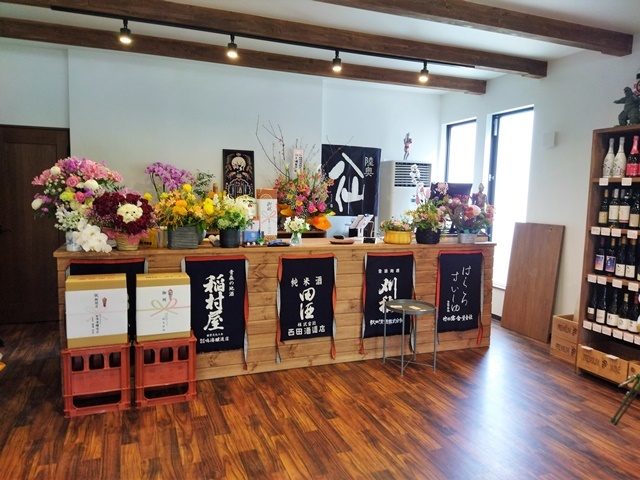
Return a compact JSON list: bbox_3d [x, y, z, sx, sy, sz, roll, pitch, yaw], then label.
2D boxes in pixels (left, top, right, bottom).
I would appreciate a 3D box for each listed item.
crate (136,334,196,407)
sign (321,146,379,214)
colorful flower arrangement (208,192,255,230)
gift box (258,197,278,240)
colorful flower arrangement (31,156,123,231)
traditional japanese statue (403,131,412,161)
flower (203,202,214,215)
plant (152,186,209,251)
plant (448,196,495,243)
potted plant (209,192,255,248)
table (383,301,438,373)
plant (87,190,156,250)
[{"bbox_3d":[-1.063,0.872,3.436,0.383,0.420,0.265,-1,6,-22],"label":"crate"},{"bbox_3d":[0.379,-0.752,6.313,0.820,0.890,0.040,-1,6,-23],"label":"sign"},{"bbox_3d":[-0.701,-0.226,3.955,0.350,0.300,0.300,-1,6,-23],"label":"colorful flower arrangement"},{"bbox_3d":[-0.437,-0.188,4.234,0.155,0.430,0.110,-1,6,-23],"label":"gift box"},{"bbox_3d":[-1.654,-0.317,3.417,0.562,0.504,0.450,-1,6,-22],"label":"colorful flower arrangement"},{"bbox_3d":[1.202,-1.280,6.817,0.130,0.385,0.120,-1,7,-27],"label":"traditional japanese statue"},{"bbox_3d":[-0.871,-0.246,3.900,0.095,0.095,0.090,-1,5,-22],"label":"flower"},{"bbox_3d":[-1.042,-0.175,3.742,0.390,0.464,0.340,-1,6,-22],"label":"plant"},{"bbox_3d":[1.461,-0.199,4.845,0.430,0.430,0.350,-1,6,-23],"label":"plant"},{"bbox_3d":[-0.683,-0.158,3.888,0.337,0.422,0.300,-1,6,-22],"label":"potted plant"},{"bbox_3d":[0.749,0.799,4.128,0.440,0.530,0.440,1,5,0],"label":"table"},{"bbox_3d":[-1.453,-0.143,3.654,0.482,0.426,0.400,-1,5,-22],"label":"plant"}]

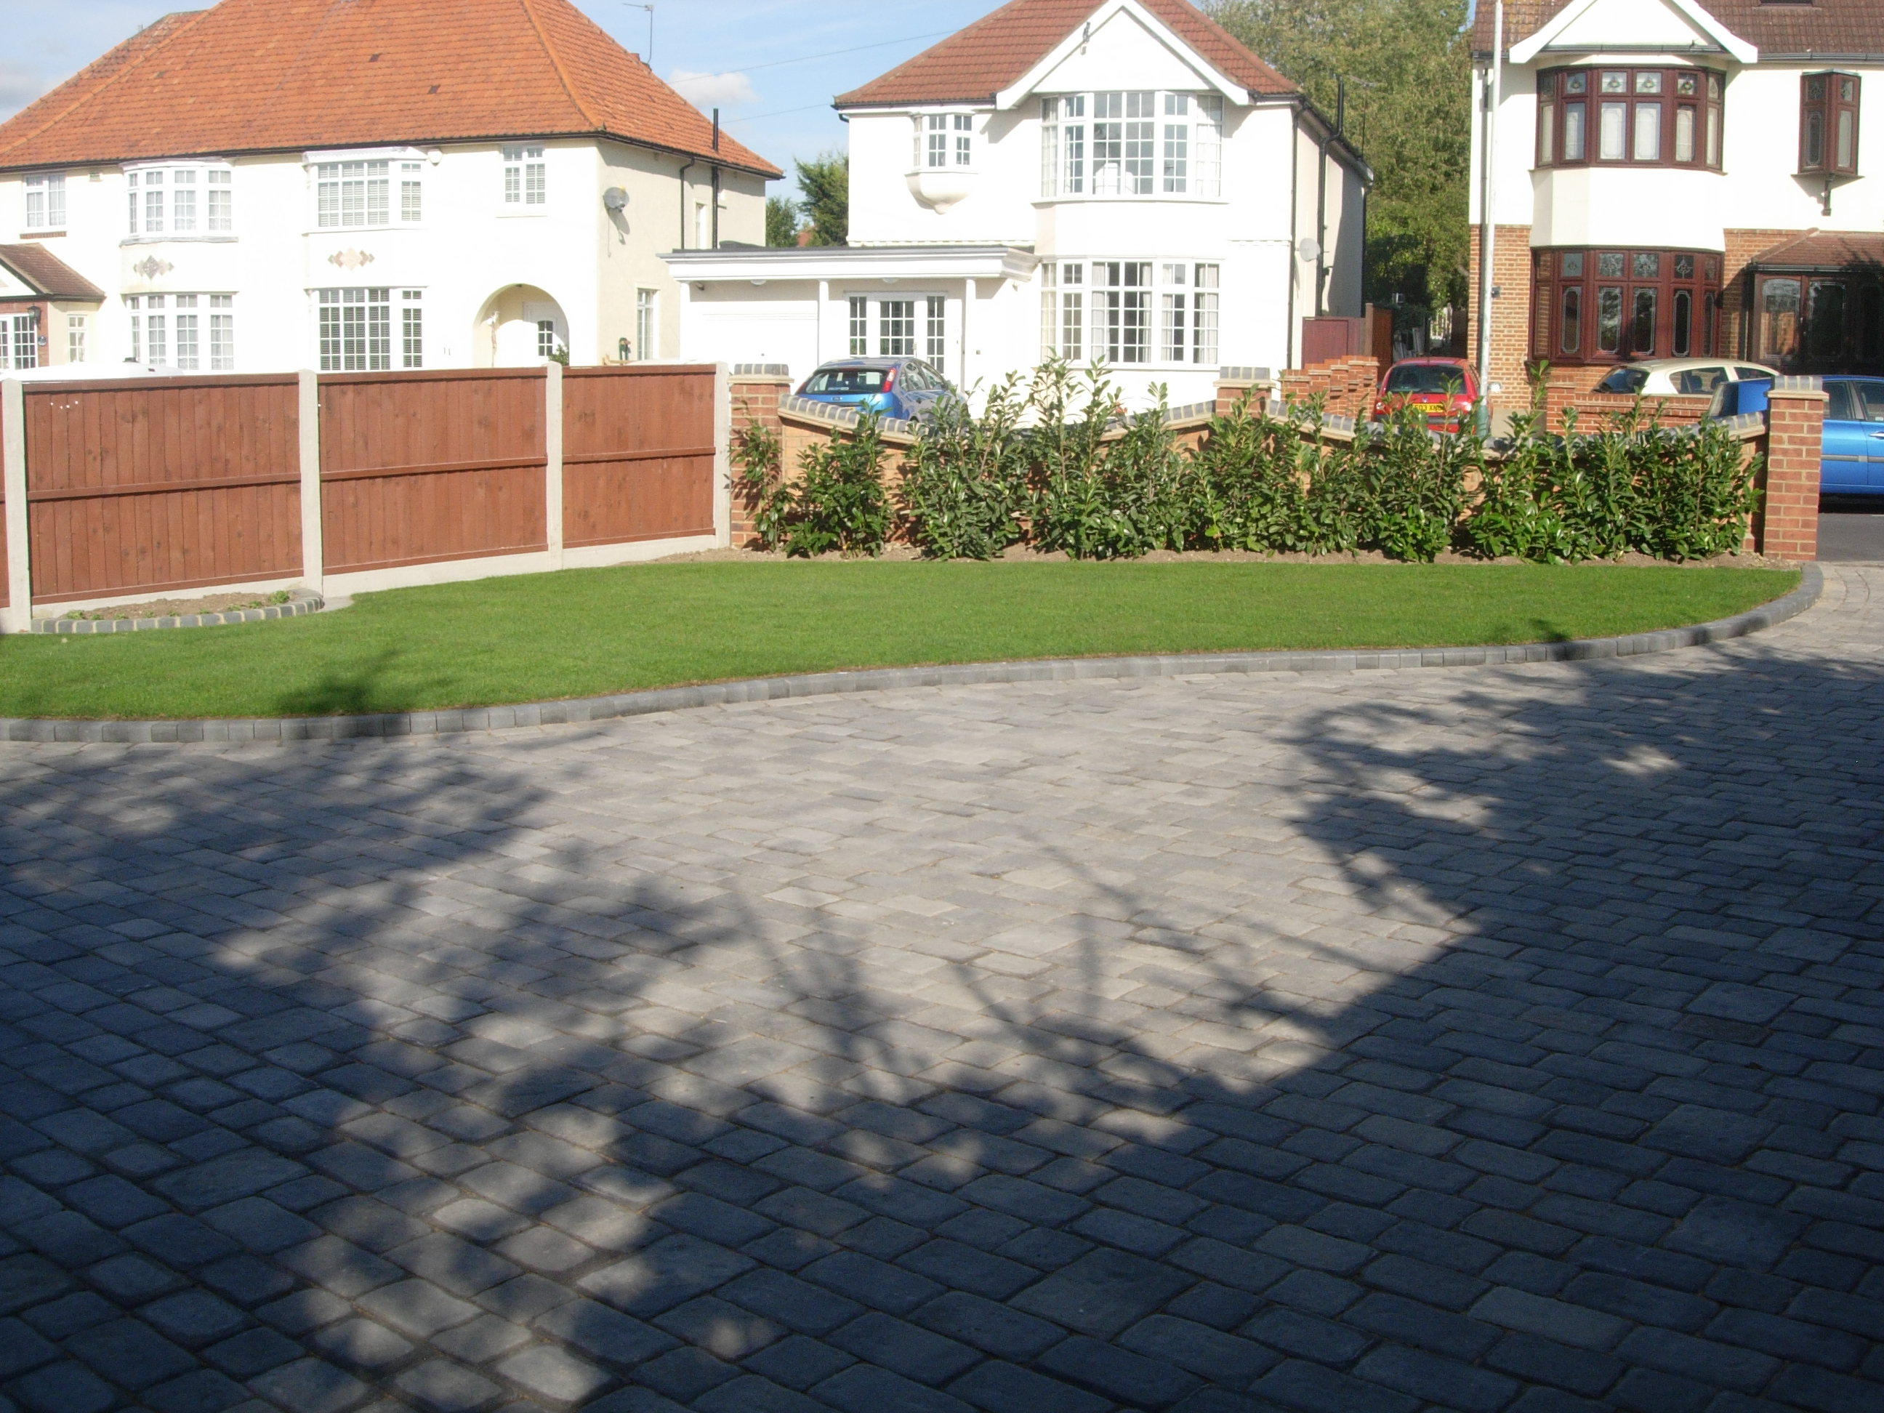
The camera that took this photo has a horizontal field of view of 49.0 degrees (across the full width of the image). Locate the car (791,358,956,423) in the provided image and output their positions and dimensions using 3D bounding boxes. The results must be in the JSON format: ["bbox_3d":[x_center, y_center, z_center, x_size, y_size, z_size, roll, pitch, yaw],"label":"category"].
[{"bbox_3d":[-0.830,-4.360,30.400,1.740,1.450,4.170,3,9,17],"label":"car"}]

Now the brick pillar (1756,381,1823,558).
[{"bbox_3d":[5.390,-1.500,13.080,0.390,1.180,0.390,3,9,17],"label":"brick pillar"}]

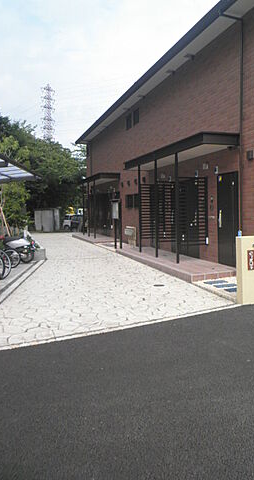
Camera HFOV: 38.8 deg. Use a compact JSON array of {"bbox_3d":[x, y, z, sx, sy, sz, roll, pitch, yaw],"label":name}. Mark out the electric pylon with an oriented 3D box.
[{"bbox_3d":[-34.427,-40.697,161.451,7.500,56.700,7.000,-4,6,-27],"label":"electric pylon"}]

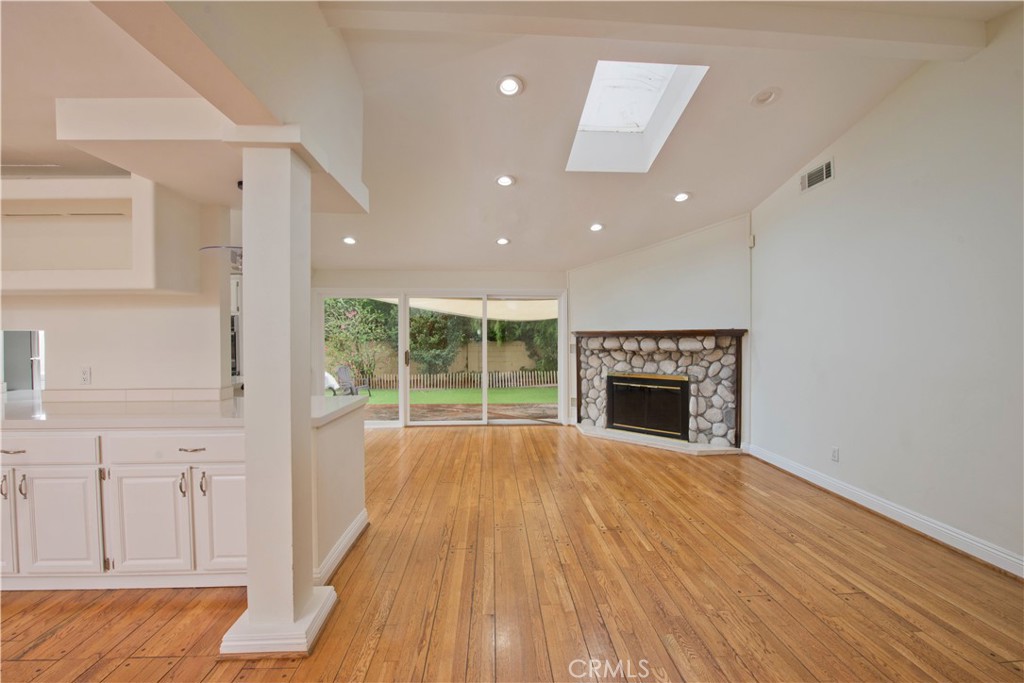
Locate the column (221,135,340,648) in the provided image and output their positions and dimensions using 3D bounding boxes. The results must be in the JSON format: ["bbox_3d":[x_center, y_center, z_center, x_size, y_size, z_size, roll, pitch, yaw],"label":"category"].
[{"bbox_3d":[-1.060,0.241,1.992,0.385,2.184,0.385,0,1,-3],"label":"column"}]

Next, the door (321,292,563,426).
[{"bbox_3d":[-1.039,0.274,6.451,3.630,2.035,0.120,0,1,-3],"label":"door"}]

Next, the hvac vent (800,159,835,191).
[{"bbox_3d":[2.792,-1.519,3.924,0.025,0.182,0.405,0,1,-3],"label":"hvac vent"}]

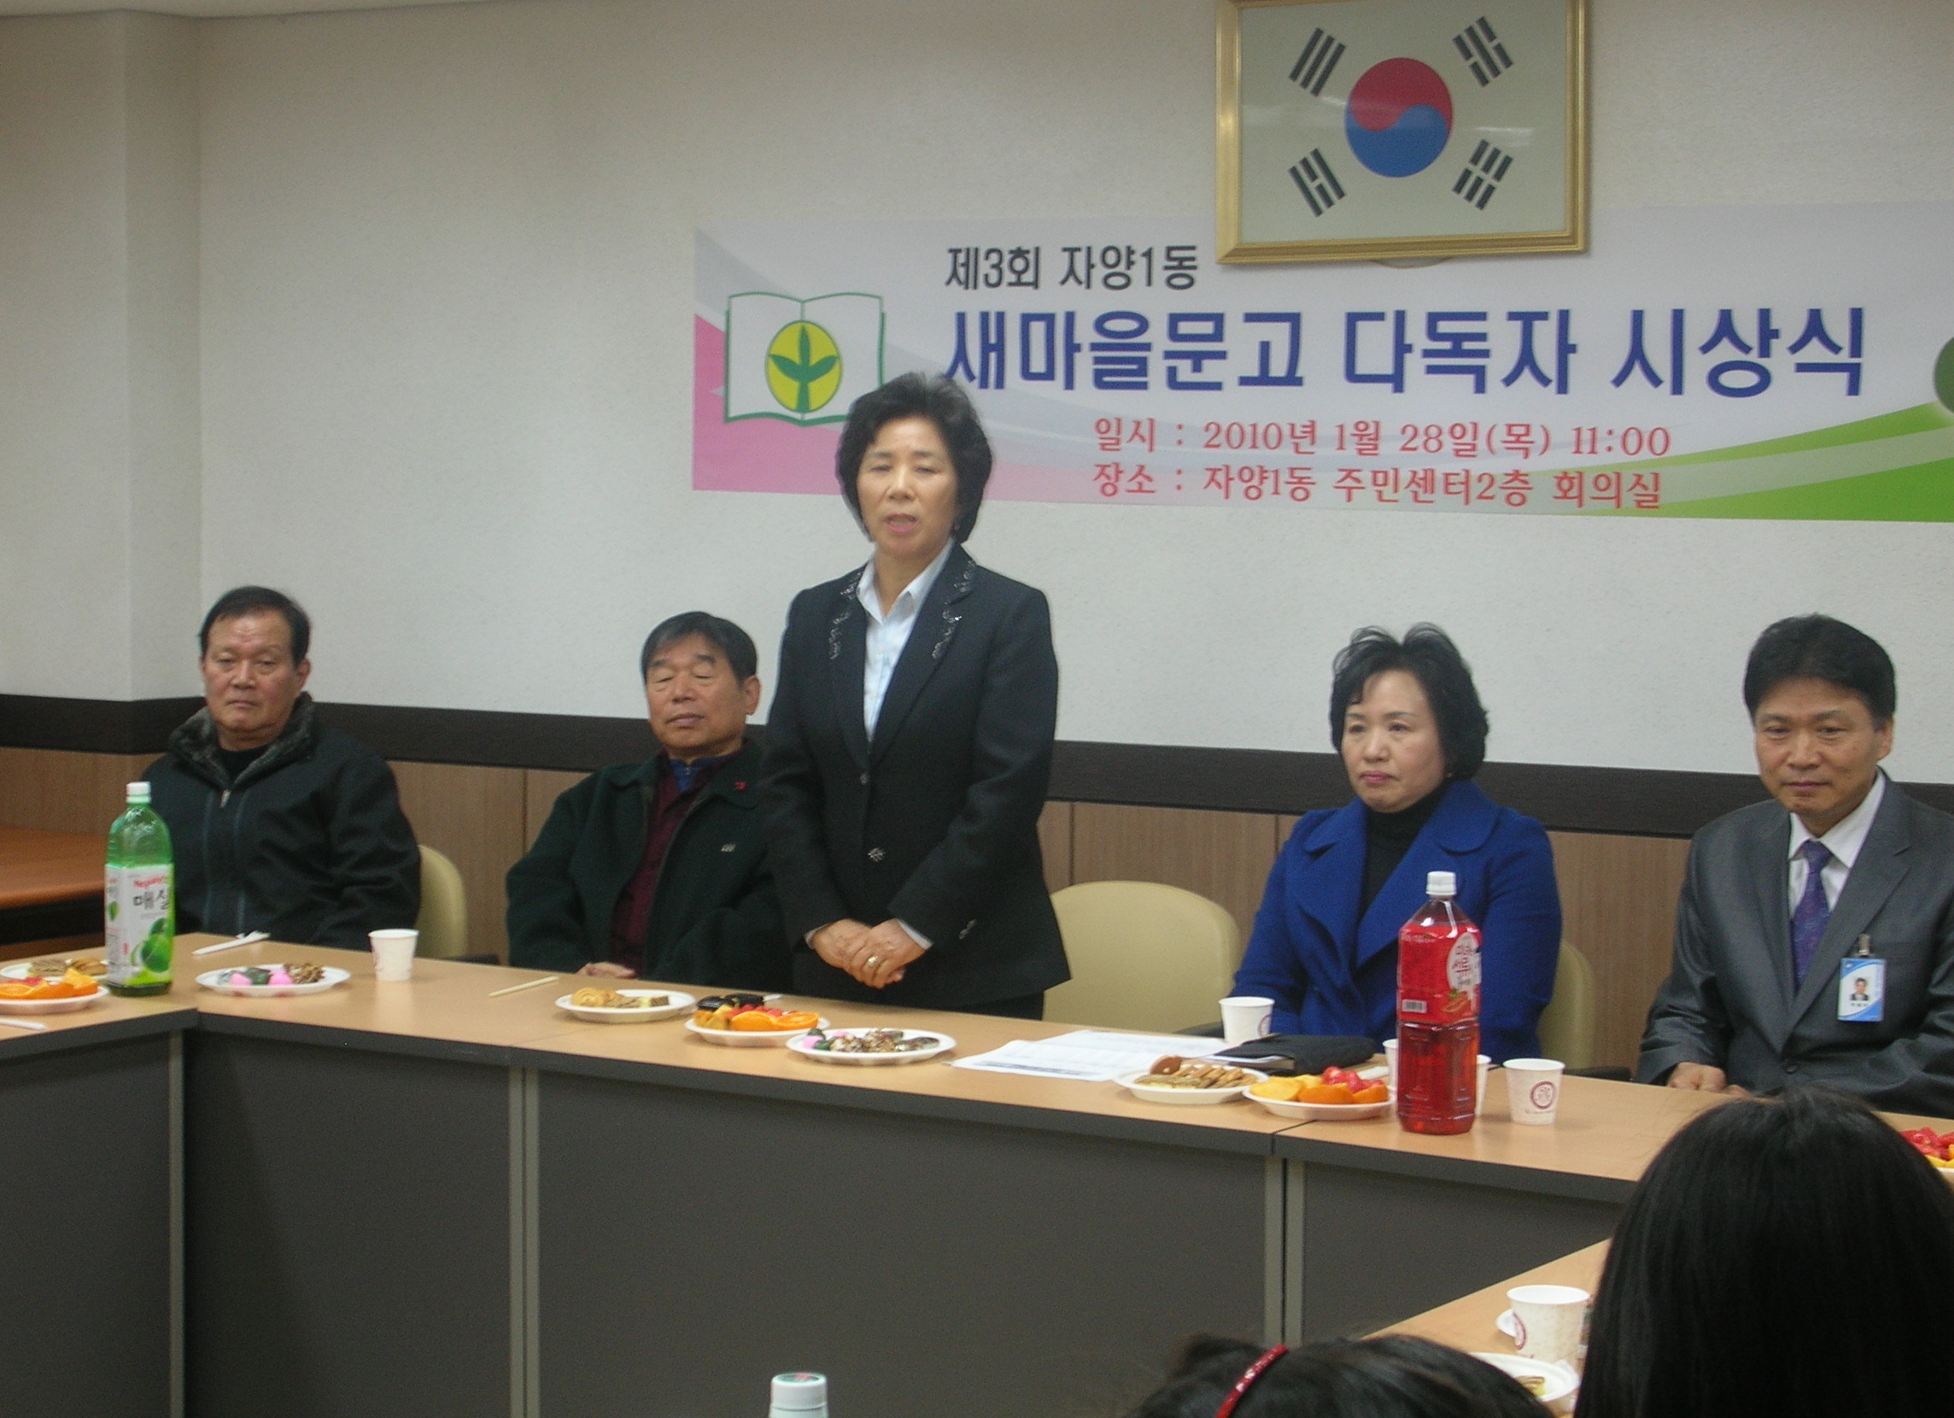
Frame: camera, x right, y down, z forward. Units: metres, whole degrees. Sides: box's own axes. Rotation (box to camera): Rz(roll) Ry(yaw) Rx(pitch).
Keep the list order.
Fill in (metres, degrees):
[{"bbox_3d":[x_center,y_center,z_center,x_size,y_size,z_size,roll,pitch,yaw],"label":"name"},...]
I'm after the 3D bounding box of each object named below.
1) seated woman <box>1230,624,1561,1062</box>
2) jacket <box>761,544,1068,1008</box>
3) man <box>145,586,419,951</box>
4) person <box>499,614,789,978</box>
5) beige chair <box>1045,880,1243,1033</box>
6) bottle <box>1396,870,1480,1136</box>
[{"bbox_3d":[0.484,0.530,5.580,0.500,1.270,0.760,3,5,35],"label":"seated woman"},{"bbox_3d":[-0.086,0.095,5.970,0.460,0.655,0.280,3,5,30],"label":"jacket"},{"bbox_3d":[-1.256,0.443,6.619,0.530,1.262,0.780,3,5,27],"label":"man"},{"bbox_3d":[-0.546,0.489,6.172,0.540,1.249,0.800,3,5,29],"label":"person"},{"bbox_3d":[0.099,0.695,6.215,0.560,0.841,0.600,3,5,30],"label":"beige chair"},{"bbox_3d":[0.545,0.344,4.911,0.083,0.300,0.083,0,4,0],"label":"bottle"}]

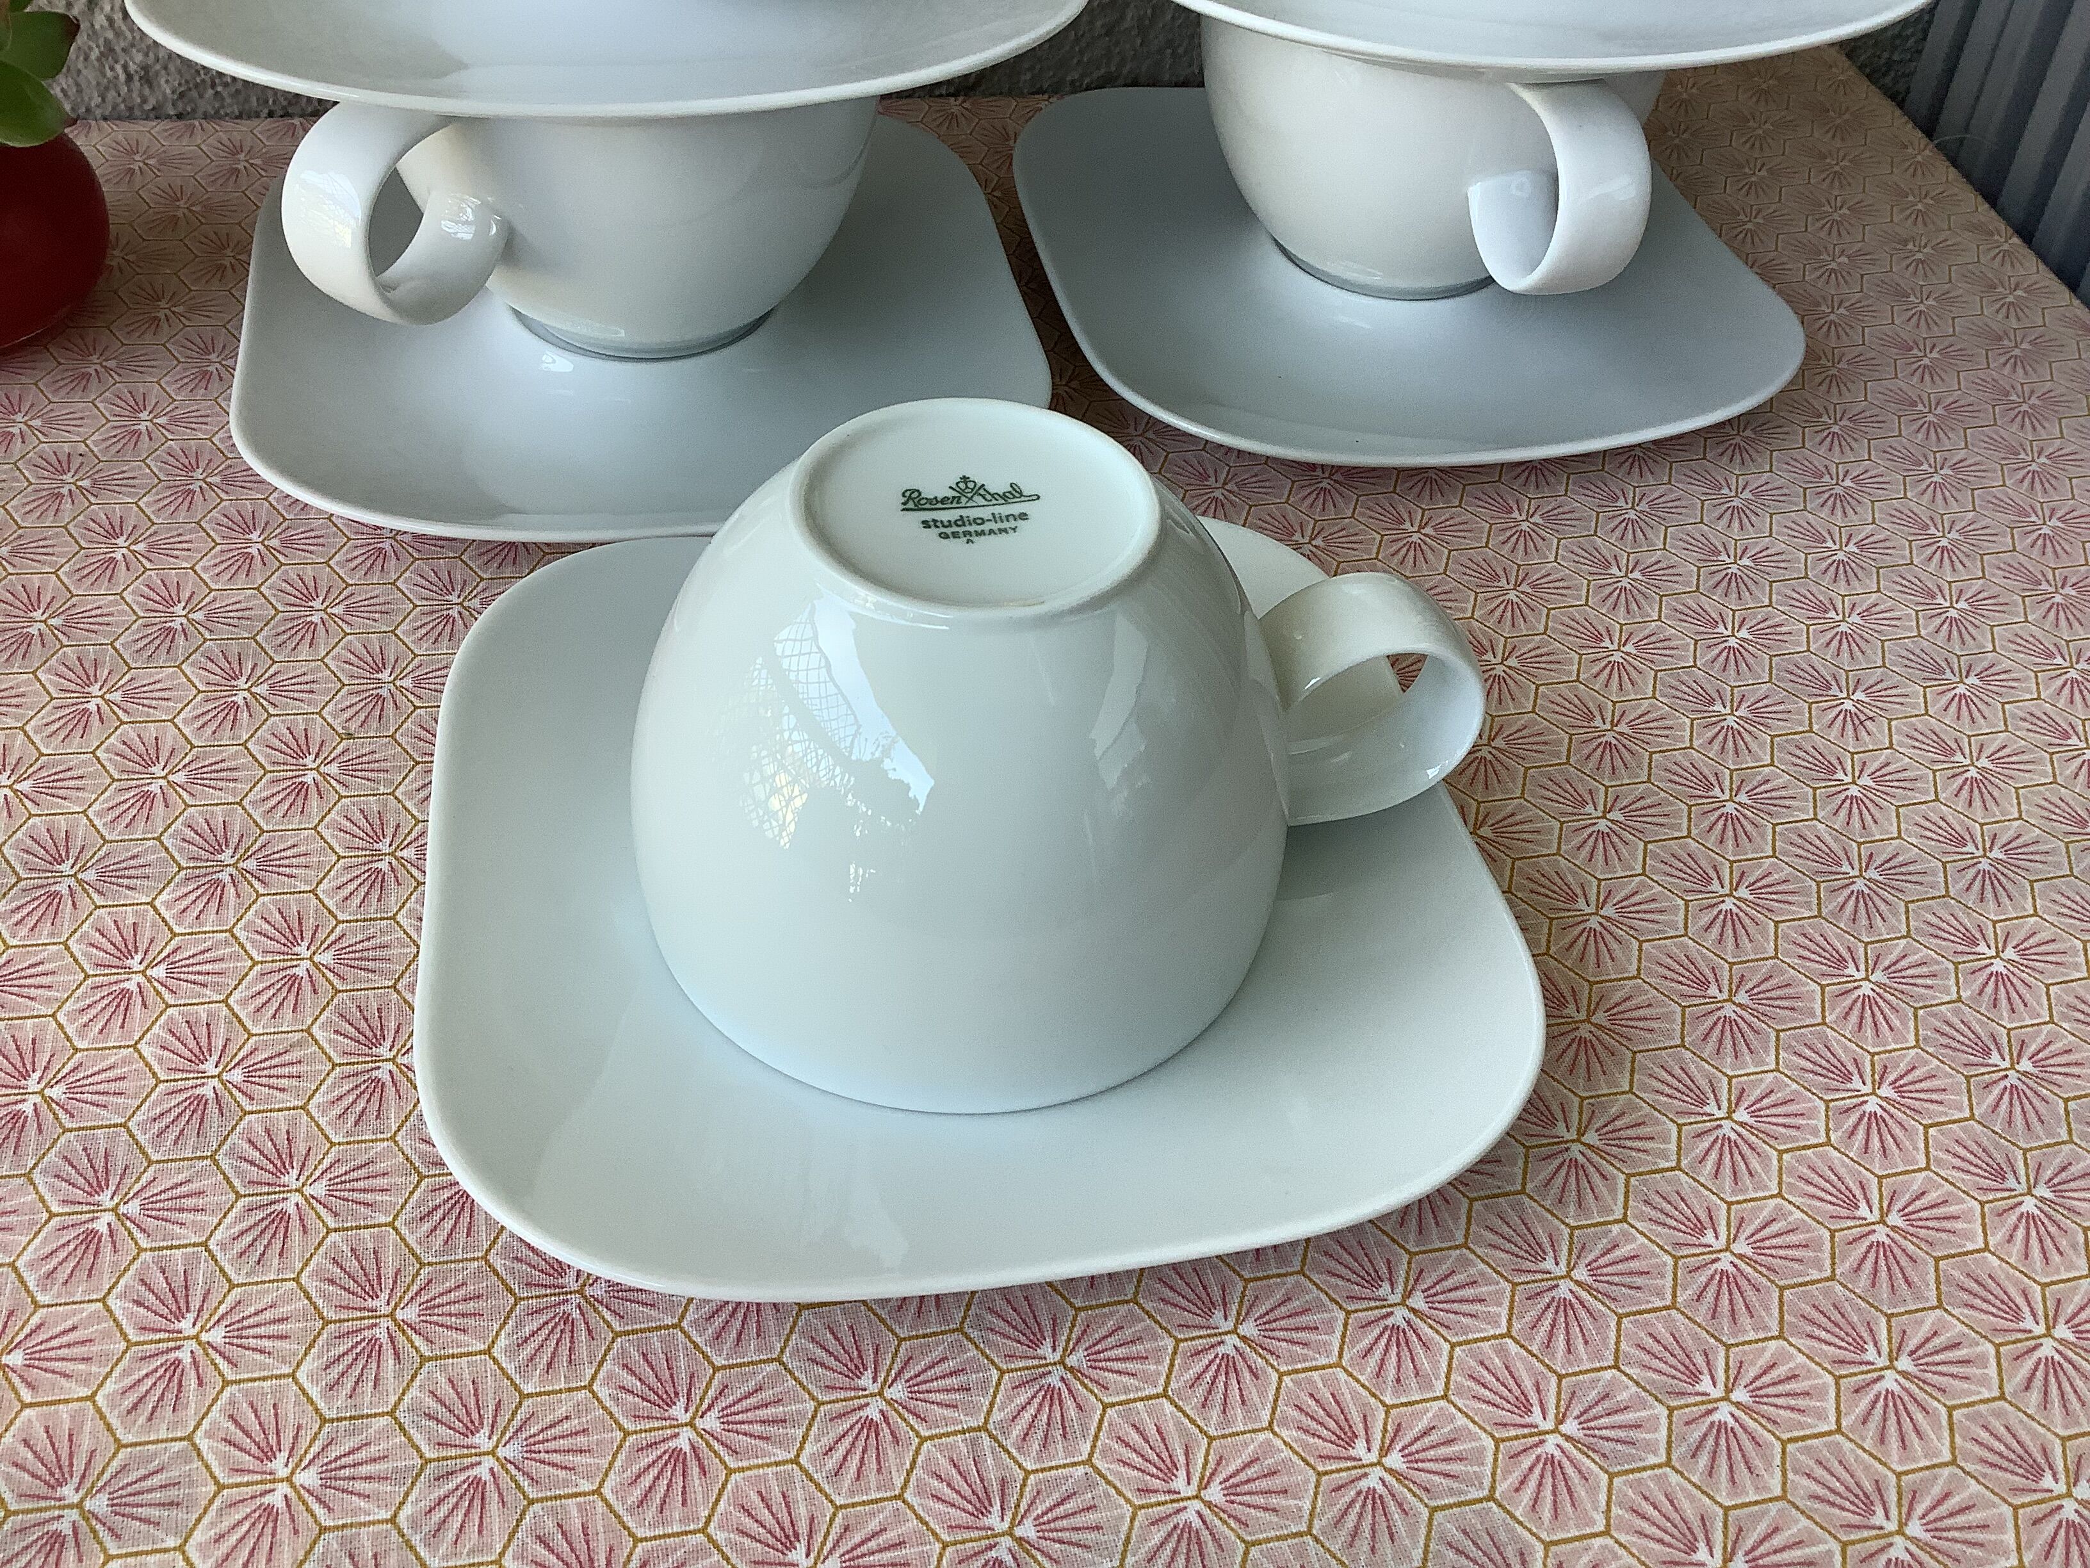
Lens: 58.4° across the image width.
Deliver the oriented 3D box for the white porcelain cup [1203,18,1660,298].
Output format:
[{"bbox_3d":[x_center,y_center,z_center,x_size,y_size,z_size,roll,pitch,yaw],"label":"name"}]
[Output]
[{"bbox_3d":[0.076,-0.126,0.363,0.090,0.063,0.114,-7,45,-11],"label":"white porcelain cup"}]

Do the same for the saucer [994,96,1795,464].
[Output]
[{"bbox_3d":[0.071,-0.105,0.391,0.145,0.018,0.145,-7,46,-12],"label":"saucer"}]

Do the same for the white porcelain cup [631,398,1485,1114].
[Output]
[{"bbox_3d":[0.002,-0.012,0.248,0.114,0.063,0.090,-3,45,-7],"label":"white porcelain cup"}]

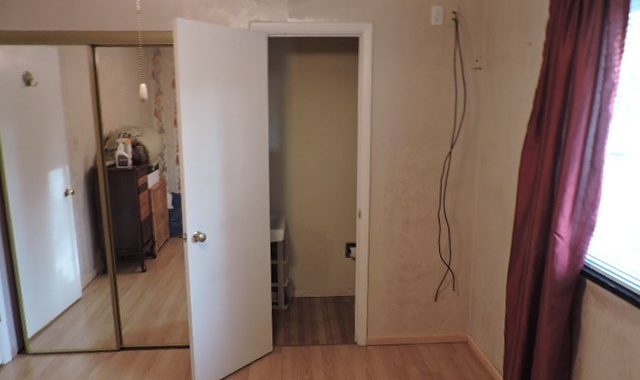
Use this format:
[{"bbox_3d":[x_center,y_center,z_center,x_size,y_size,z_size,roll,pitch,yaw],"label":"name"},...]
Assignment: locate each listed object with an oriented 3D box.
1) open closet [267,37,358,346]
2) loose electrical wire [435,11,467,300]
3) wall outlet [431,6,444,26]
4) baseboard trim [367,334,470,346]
[{"bbox_3d":[-0.065,0.007,3.231,0.585,2.030,0.780,-1,10,-3],"label":"open closet"},{"bbox_3d":[0.851,-0.160,2.835,0.142,1.875,0.045,-1,10,-3],"label":"loose electrical wire"},{"bbox_3d":[0.714,-1.053,2.686,0.073,0.113,0.010,-1,10,-3],"label":"wall outlet"},{"bbox_3d":[0.677,1.038,3.054,0.704,0.063,0.014,-1,10,-3],"label":"baseboard trim"}]

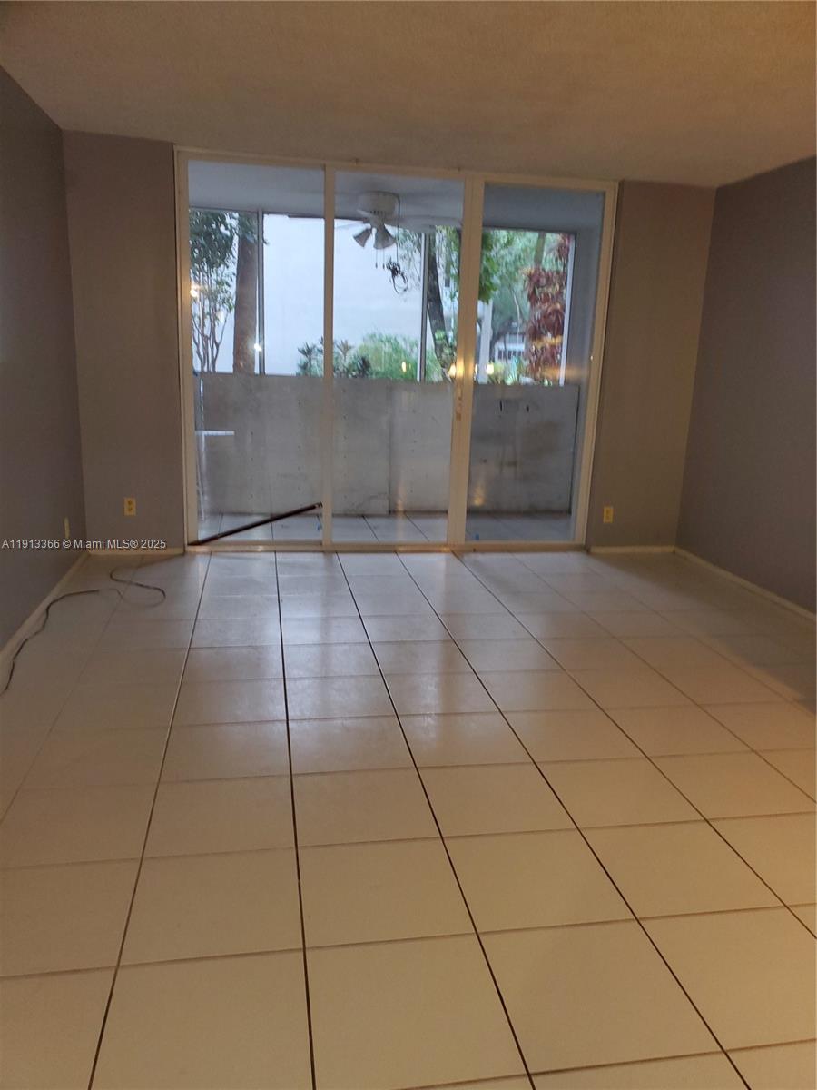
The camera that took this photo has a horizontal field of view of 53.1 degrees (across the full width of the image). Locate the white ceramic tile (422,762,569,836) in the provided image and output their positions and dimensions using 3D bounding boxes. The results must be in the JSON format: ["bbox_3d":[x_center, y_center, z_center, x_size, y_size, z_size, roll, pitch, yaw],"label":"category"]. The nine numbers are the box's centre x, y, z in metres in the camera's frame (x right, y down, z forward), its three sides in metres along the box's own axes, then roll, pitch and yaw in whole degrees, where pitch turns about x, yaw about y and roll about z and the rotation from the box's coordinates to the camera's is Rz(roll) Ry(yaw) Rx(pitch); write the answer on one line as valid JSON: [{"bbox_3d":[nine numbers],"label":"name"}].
[{"bbox_3d":[0.261,0.787,2.543,0.395,0.010,0.382,0,14,-10],"label":"white ceramic tile"}]

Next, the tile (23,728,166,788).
[{"bbox_3d":[-1.008,0.697,2.692,0.402,0.010,0.394,0,14,-10],"label":"tile"}]

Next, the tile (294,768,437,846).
[{"bbox_3d":[-0.139,0.788,2.470,0.395,0.010,0.382,0,14,-10],"label":"tile"}]

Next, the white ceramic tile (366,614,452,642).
[{"bbox_3d":[-0.012,0.419,4.063,0.400,0.010,0.394,0,14,-10],"label":"white ceramic tile"}]

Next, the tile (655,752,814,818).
[{"bbox_3d":[1.062,0.786,2.688,0.395,0.010,0.382,0,14,-10],"label":"tile"}]

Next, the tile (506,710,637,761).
[{"bbox_3d":[0.593,0.694,2.992,0.395,0.010,0.382,0,14,-10],"label":"tile"}]

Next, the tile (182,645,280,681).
[{"bbox_3d":[-0.744,0.511,3.512,0.402,0.010,0.394,0,14,-10],"label":"tile"}]

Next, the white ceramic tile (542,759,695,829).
[{"bbox_3d":[0.664,0.787,2.621,0.400,0.010,0.394,0,14,-10],"label":"white ceramic tile"}]

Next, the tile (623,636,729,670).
[{"bbox_3d":[1.257,0.507,3.889,0.395,0.010,0.382,0,14,-10],"label":"tile"}]

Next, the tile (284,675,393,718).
[{"bbox_3d":[-0.277,0.605,3.233,0.400,0.010,0.394,0,14,-10],"label":"tile"}]

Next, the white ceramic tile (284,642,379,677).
[{"bbox_3d":[-0.345,0.513,3.612,0.400,0.010,0.394,0,14,-10],"label":"white ceramic tile"}]

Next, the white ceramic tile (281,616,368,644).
[{"bbox_3d":[-0.413,0.420,3.991,0.400,0.010,0.394,0,14,-10],"label":"white ceramic tile"}]

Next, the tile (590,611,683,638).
[{"bbox_3d":[1.203,0.417,4.294,0.400,0.010,0.390,0,14,-10],"label":"tile"}]

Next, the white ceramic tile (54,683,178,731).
[{"bbox_3d":[-1.077,0.605,3.077,0.395,0.010,0.382,0,14,-10],"label":"white ceramic tile"}]

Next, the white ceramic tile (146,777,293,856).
[{"bbox_3d":[-0.539,0.788,2.391,0.402,0.010,0.394,0,14,-10],"label":"white ceramic tile"}]

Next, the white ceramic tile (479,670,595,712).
[{"bbox_3d":[0.526,0.600,3.357,0.402,0.010,0.394,0,14,-10],"label":"white ceramic tile"}]

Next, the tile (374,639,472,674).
[{"bbox_3d":[0.056,0.510,3.671,0.395,0.010,0.382,0,14,-10],"label":"tile"}]

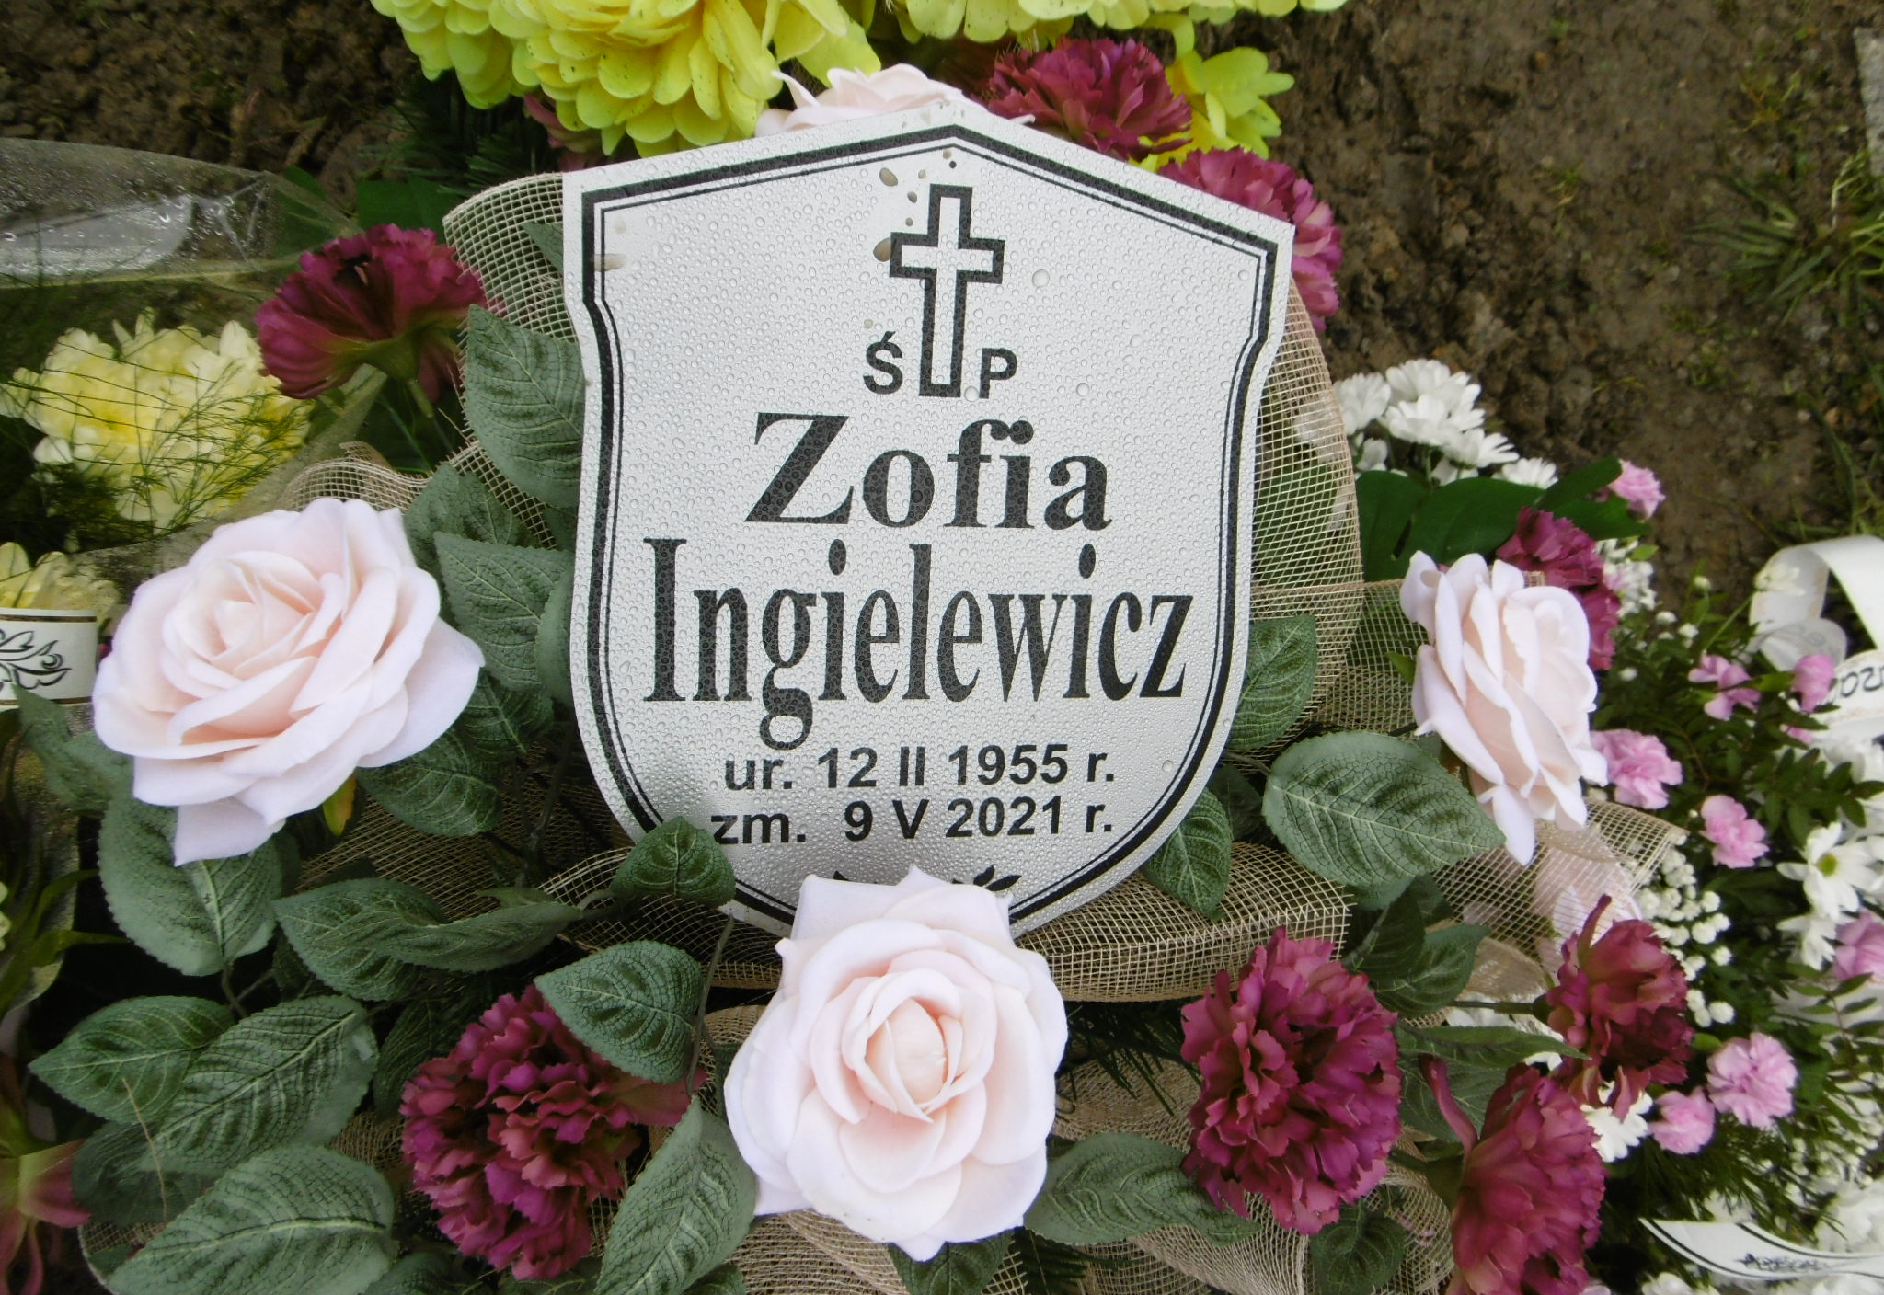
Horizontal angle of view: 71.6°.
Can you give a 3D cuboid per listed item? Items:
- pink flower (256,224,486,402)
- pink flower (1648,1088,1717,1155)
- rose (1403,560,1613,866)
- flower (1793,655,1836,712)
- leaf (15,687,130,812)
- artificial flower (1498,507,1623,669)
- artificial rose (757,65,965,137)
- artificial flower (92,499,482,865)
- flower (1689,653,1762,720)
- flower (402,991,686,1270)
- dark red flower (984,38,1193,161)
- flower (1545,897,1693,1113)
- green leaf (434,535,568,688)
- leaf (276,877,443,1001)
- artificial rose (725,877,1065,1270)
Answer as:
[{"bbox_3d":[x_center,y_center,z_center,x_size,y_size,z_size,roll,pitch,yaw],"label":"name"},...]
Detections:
[{"bbox_3d":[-0.199,-0.117,0.455,0.074,0.064,0.053,-11,78,-5],"label":"pink flower"},{"bbox_3d":[0.340,0.217,0.600,0.034,0.030,0.034,0,63,13],"label":"pink flower"},{"bbox_3d":[0.222,0.023,0.510,0.095,0.062,0.112,-11,91,-42],"label":"rose"},{"bbox_3d":[0.377,0.015,0.565,0.019,0.020,0.026,-9,73,-25],"label":"flower"},{"bbox_3d":[-0.324,0.038,0.490,0.044,0.015,0.062,-39,67,5],"label":"leaf"},{"bbox_3d":[0.228,-0.022,0.485,0.058,0.045,0.066,36,48,-20],"label":"artificial flower"},{"bbox_3d":[-0.018,-0.184,0.475,0.093,0.060,0.085,0,28,0],"label":"artificial rose"},{"bbox_3d":[-0.204,0.011,0.415,0.109,0.066,0.110,0,63,-1],"label":"artificial flower"},{"bbox_3d":[0.335,0.017,0.560,0.025,0.026,0.032,29,58,12],"label":"flower"},{"bbox_3d":[-0.132,0.159,0.435,0.088,0.065,0.092,0,73,15],"label":"flower"},{"bbox_3d":[0.053,-0.198,0.475,0.073,0.048,0.060,4,41,-4],"label":"dark red flower"},{"bbox_3d":[0.287,0.153,0.555,0.058,0.080,0.070,10,13,33],"label":"flower"},{"bbox_3d":[-0.173,-0.013,0.520,0.073,0.015,0.050,41,94,-6],"label":"green leaf"},{"bbox_3d":[-0.196,0.101,0.445,0.068,0.017,0.042,22,63,5],"label":"leaf"},{"bbox_3d":[-0.015,0.135,0.425,0.108,0.068,0.118,0,72,-2],"label":"artificial rose"}]

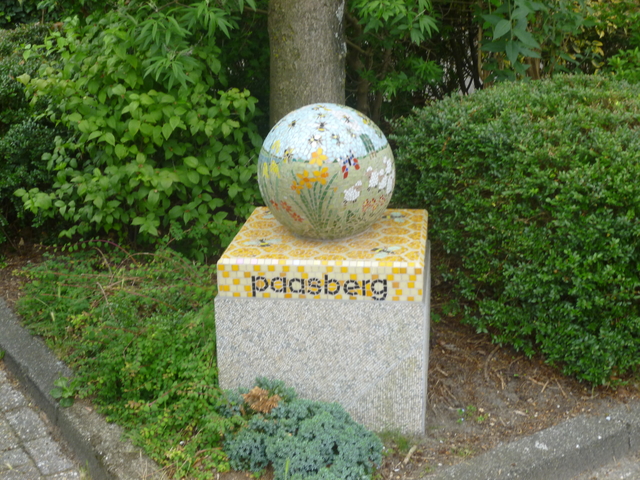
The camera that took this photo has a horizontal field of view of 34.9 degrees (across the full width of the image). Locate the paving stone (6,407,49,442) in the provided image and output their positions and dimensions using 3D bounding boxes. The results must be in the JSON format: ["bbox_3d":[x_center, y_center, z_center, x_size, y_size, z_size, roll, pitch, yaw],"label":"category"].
[{"bbox_3d":[-0.929,0.615,3.224,0.091,0.070,0.215,-10,21,-30],"label":"paving stone"}]

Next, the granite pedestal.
[{"bbox_3d":[0.040,0.228,3.223,0.602,0.513,0.624,1,17,7],"label":"granite pedestal"}]

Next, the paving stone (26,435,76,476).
[{"bbox_3d":[-0.817,0.674,3.047,0.091,0.070,0.215,-10,21,-30],"label":"paving stone"}]

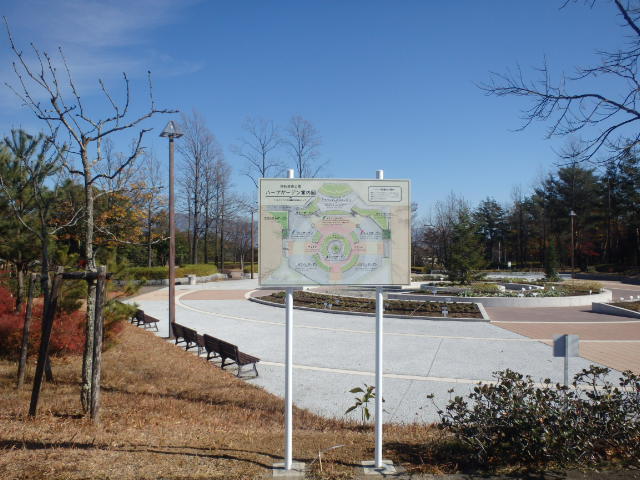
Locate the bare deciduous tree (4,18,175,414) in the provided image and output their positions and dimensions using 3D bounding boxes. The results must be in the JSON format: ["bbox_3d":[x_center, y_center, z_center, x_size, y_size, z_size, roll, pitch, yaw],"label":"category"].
[{"bbox_3d":[-2.372,-0.267,5.400,1.750,4.131,1.700,0,-1,0],"label":"bare deciduous tree"}]

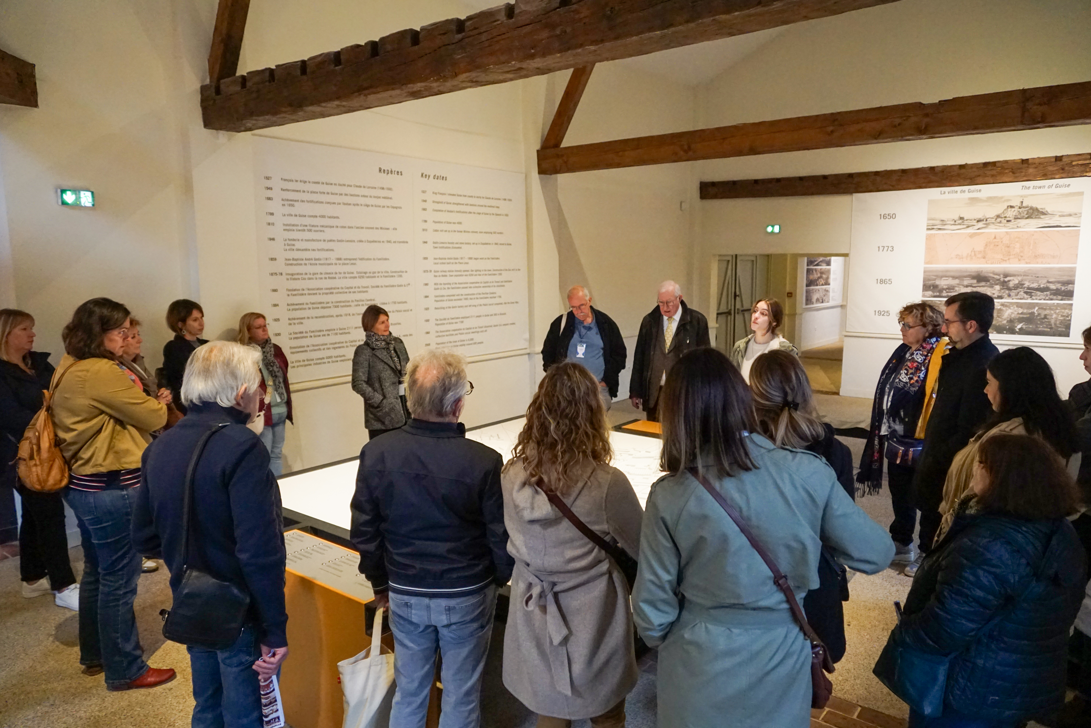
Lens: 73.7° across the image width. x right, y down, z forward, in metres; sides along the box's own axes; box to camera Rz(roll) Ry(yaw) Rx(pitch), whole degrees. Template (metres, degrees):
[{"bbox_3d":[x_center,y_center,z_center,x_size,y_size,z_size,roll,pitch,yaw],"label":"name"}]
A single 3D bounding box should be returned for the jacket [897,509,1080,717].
[{"bbox_3d":[1.149,0.618,1.867,0.410,0.600,0.460,8,11,44],"label":"jacket"}]

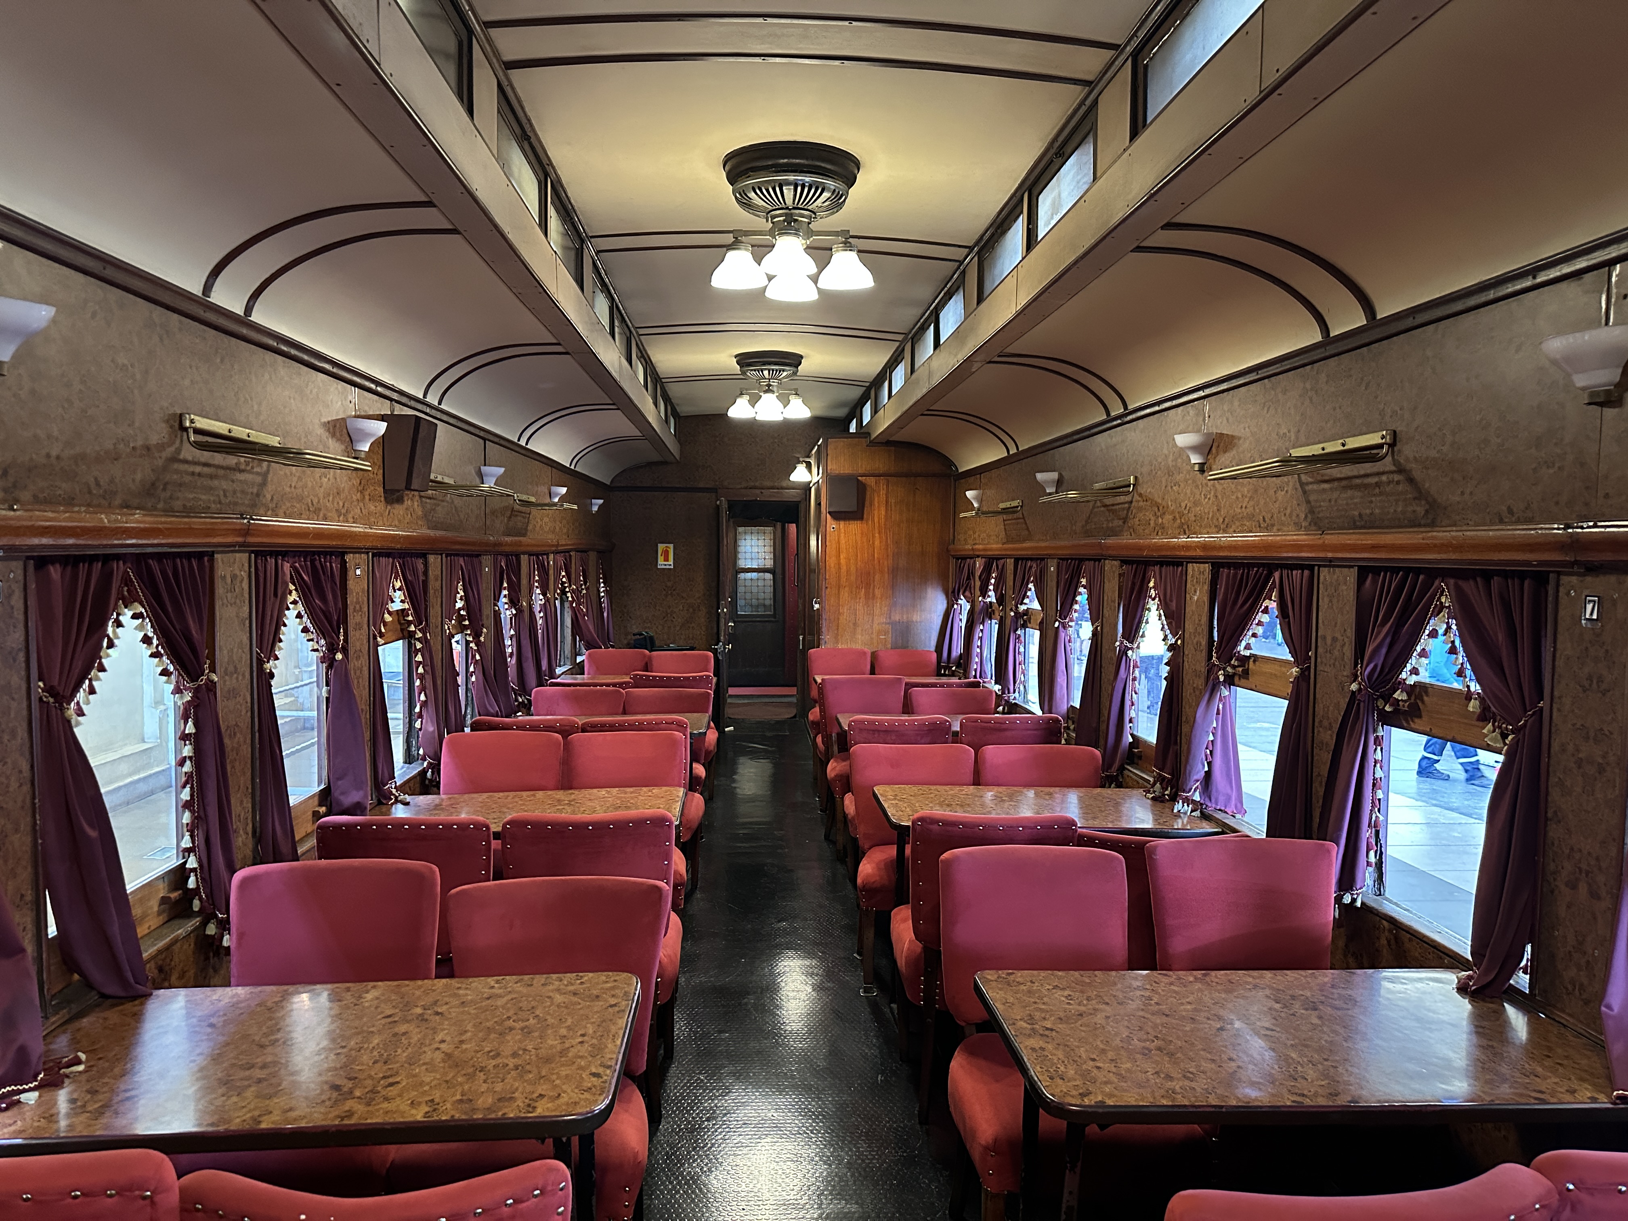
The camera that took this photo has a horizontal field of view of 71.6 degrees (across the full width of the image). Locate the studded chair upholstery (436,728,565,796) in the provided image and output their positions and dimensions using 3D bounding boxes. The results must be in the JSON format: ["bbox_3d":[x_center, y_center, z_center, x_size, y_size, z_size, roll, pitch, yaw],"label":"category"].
[{"bbox_3d":[-1.259,0.947,4.381,0.510,0.875,0.560,0,3,-3],"label":"studded chair upholstery"}]

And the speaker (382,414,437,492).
[{"bbox_3d":[-1.417,-0.547,3.975,0.125,0.255,0.210,0,3,-3],"label":"speaker"}]

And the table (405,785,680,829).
[{"bbox_3d":[-0.968,1.019,3.791,1.045,0.740,0.559,0,3,-3],"label":"table"}]

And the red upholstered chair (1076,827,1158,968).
[{"bbox_3d":[0.948,1.027,3.334,0.486,0.880,0.530,1,3,1],"label":"red upholstered chair"}]

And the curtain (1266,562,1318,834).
[{"bbox_3d":[1.302,0.295,3.112,0.100,0.820,0.260,0,3,-3],"label":"curtain"}]

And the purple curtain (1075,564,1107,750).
[{"bbox_3d":[1.176,0.203,4.993,0.163,0.789,0.353,0,3,-3],"label":"purple curtain"}]

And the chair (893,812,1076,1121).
[{"bbox_3d":[0.460,0.981,3.281,0.447,0.890,0.533,0,3,-3],"label":"chair"}]

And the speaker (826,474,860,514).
[{"bbox_3d":[0.212,-0.866,8.448,0.229,0.263,0.139,0,3,-3],"label":"speaker"}]

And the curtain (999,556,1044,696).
[{"bbox_3d":[1.106,0.127,6.201,0.163,0.757,0.439,0,3,-3],"label":"curtain"}]

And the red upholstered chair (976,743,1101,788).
[{"bbox_3d":[0.878,0.948,4.265,0.485,0.845,0.530,0,3,-3],"label":"red upholstered chair"}]

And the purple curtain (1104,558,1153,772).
[{"bbox_3d":[1.208,0.232,4.444,0.163,0.791,0.421,0,3,-3],"label":"purple curtain"}]

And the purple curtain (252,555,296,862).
[{"bbox_3d":[-1.403,0.298,3.000,0.114,0.888,0.285,0,3,-3],"label":"purple curtain"}]

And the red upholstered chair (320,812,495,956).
[{"bbox_3d":[-1.143,1.002,3.342,0.510,0.875,0.550,0,3,-3],"label":"red upholstered chair"}]

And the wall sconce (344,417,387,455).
[{"bbox_3d":[-1.409,-0.542,3.595,0.095,0.115,0.185,0,3,-3],"label":"wall sconce"}]

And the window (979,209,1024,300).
[{"bbox_3d":[0.693,-1.308,4.169,0.049,0.218,0.757,0,3,-3],"label":"window"}]

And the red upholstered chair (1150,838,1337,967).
[{"bbox_3d":[1.080,1.045,2.712,0.505,0.875,0.570,0,3,-3],"label":"red upholstered chair"}]

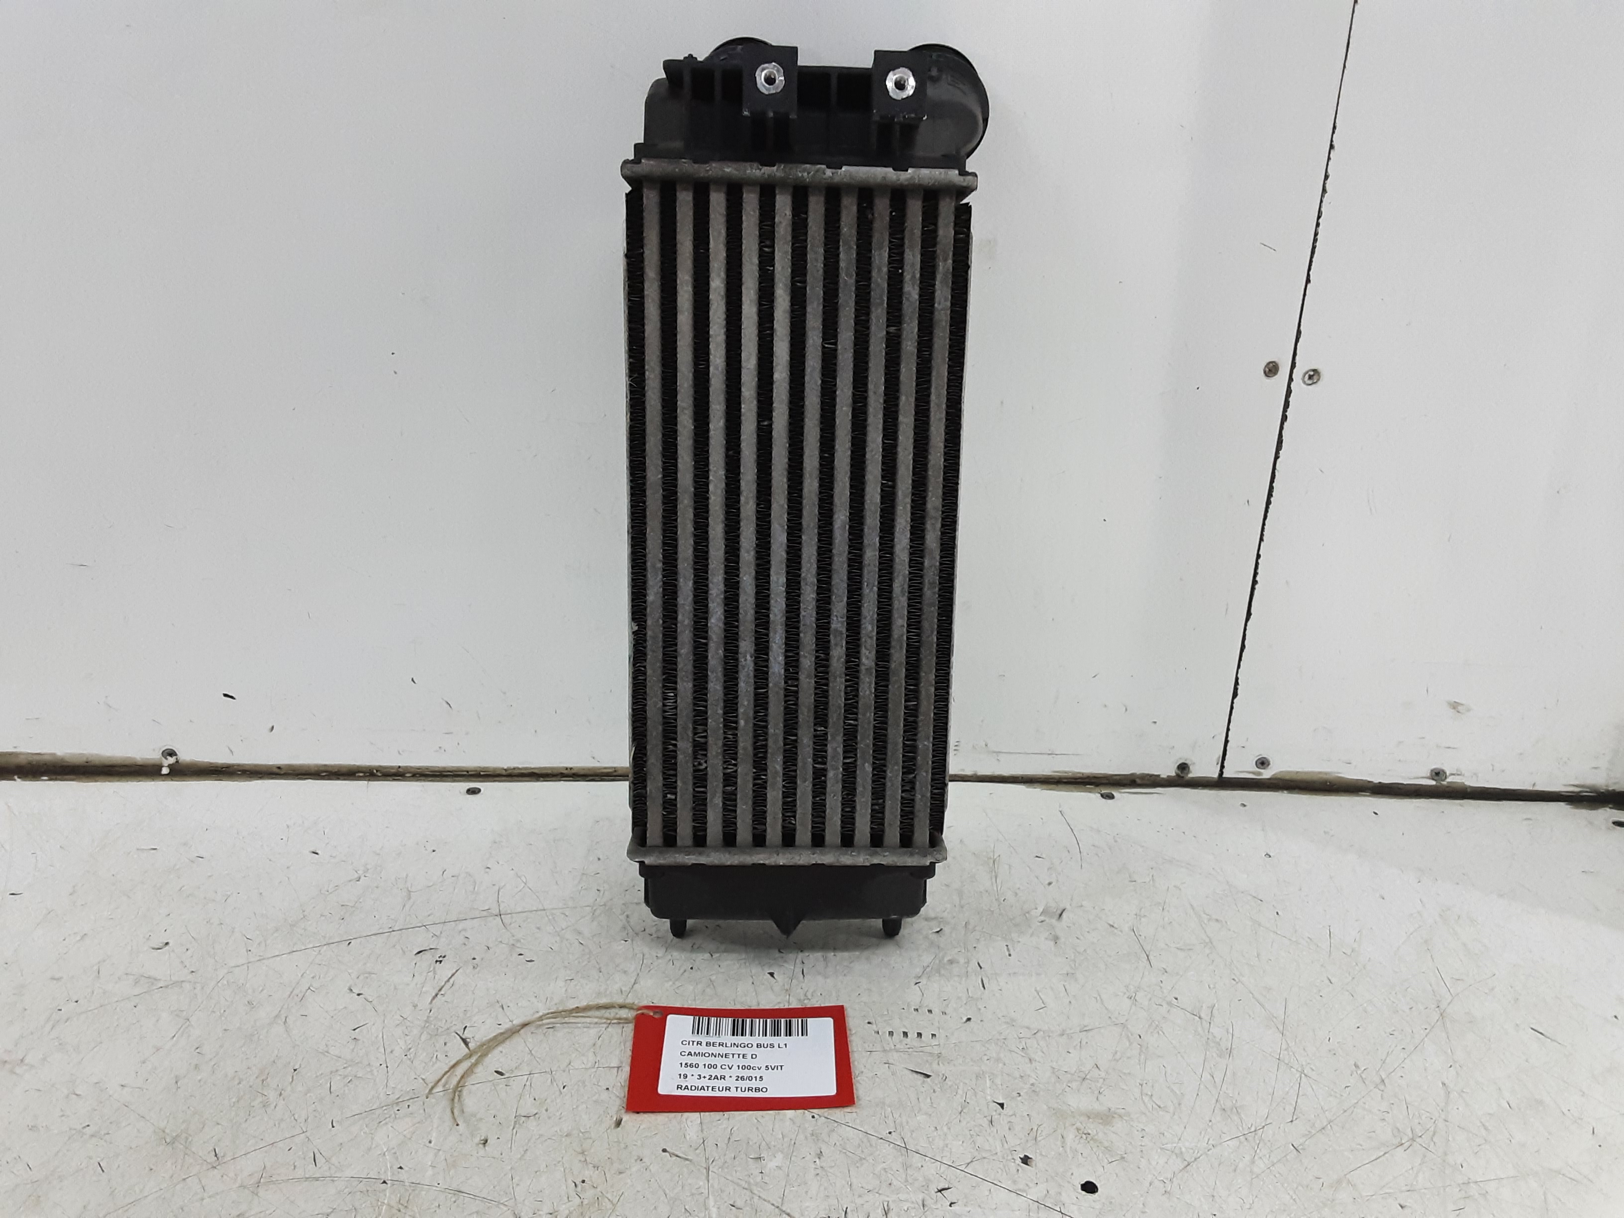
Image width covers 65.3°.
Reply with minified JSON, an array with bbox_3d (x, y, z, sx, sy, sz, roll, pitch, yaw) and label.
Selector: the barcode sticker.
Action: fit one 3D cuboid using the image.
[{"bbox_3d":[-0.033,0.205,0.585,0.101,0.004,0.062,1,27,-3],"label":"barcode sticker"}]

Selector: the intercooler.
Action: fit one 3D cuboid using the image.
[{"bbox_3d":[-0.001,-0.050,0.628,0.175,0.447,0.090,1,12,-3],"label":"intercooler"}]

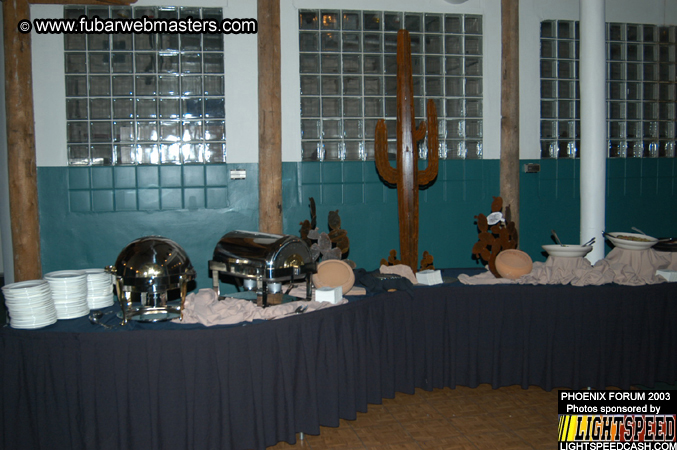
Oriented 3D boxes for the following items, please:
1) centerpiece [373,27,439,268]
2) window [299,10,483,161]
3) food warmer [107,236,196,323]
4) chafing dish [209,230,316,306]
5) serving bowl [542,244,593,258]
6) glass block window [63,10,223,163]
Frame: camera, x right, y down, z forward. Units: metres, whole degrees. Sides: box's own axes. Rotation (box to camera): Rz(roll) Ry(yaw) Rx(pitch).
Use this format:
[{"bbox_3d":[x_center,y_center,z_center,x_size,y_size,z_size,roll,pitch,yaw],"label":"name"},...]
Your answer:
[{"bbox_3d":[0.546,-0.575,5.311,0.510,1.930,0.200,-1,5,4],"label":"centerpiece"},{"bbox_3d":[0.524,-1.327,6.484,1.830,1.420,0.100,-2,5,-11],"label":"window"},{"bbox_3d":[-1.106,0.302,3.995,0.530,0.465,0.460,-2,5,-15],"label":"food warmer"},{"bbox_3d":[-0.505,0.268,4.427,0.420,0.440,0.600,-6,7,-43],"label":"chafing dish"},{"bbox_3d":[1.744,0.202,5.150,0.380,0.070,0.380,-1,5,0],"label":"serving bowl"},{"bbox_3d":[-1.721,-1.244,6.056,1.420,1.420,0.100,-2,5,-11],"label":"glass block window"}]

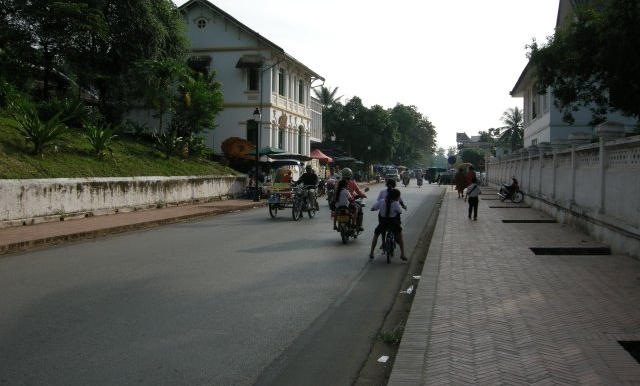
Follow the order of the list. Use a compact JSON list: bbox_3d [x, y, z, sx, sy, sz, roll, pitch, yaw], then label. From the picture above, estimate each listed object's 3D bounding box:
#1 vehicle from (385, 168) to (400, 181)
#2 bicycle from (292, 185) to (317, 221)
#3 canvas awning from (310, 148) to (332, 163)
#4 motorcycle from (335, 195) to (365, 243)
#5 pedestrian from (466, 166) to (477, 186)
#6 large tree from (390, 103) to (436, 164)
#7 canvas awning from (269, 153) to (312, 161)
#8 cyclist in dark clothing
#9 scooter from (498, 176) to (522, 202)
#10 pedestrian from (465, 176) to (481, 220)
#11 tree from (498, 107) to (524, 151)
[{"bbox_3d":[9.393,-2.365,86.000,1.800,1.850,4.400,1,2,12],"label":"vehicle"},{"bbox_3d":[-0.489,0.311,21.000,0.580,1.060,1.720,1,2,21],"label":"bicycle"},{"bbox_3d":[-0.132,-3.408,61.103,2.500,1.250,2.500,0,2,11],"label":"canvas awning"},{"bbox_3d":[0.690,0.520,15.100,0.700,1.080,1.870,0,2,13],"label":"motorcycle"},{"bbox_3d":[8.194,-0.537,36.000,0.550,1.680,0.420,0,2,11],"label":"pedestrian"},{"bbox_3d":[16.300,-9.300,121.000,9.000,13.800,9.000,1,2,12],"label":"large tree"},{"bbox_3d":[-1.728,-2.080,39.000,2.400,0.500,2.500,1,2,12],"label":"canvas awning"},{"bbox_3d":[-0.428,-0.165,21.100,0.620,1.420,0.750,1,2,19],"label":"cyclist in dark clothing"},{"bbox_3d":[8.789,-0.128,30.500,0.680,1.150,1.850,-1,2,-28],"label":"scooter"},{"bbox_3d":[4.597,0.144,20.000,0.480,1.350,0.340,1,2,12],"label":"pedestrian"},{"bbox_3d":[26.400,-6.500,90.000,5.000,10.100,5.000,1,2,12],"label":"tree"}]

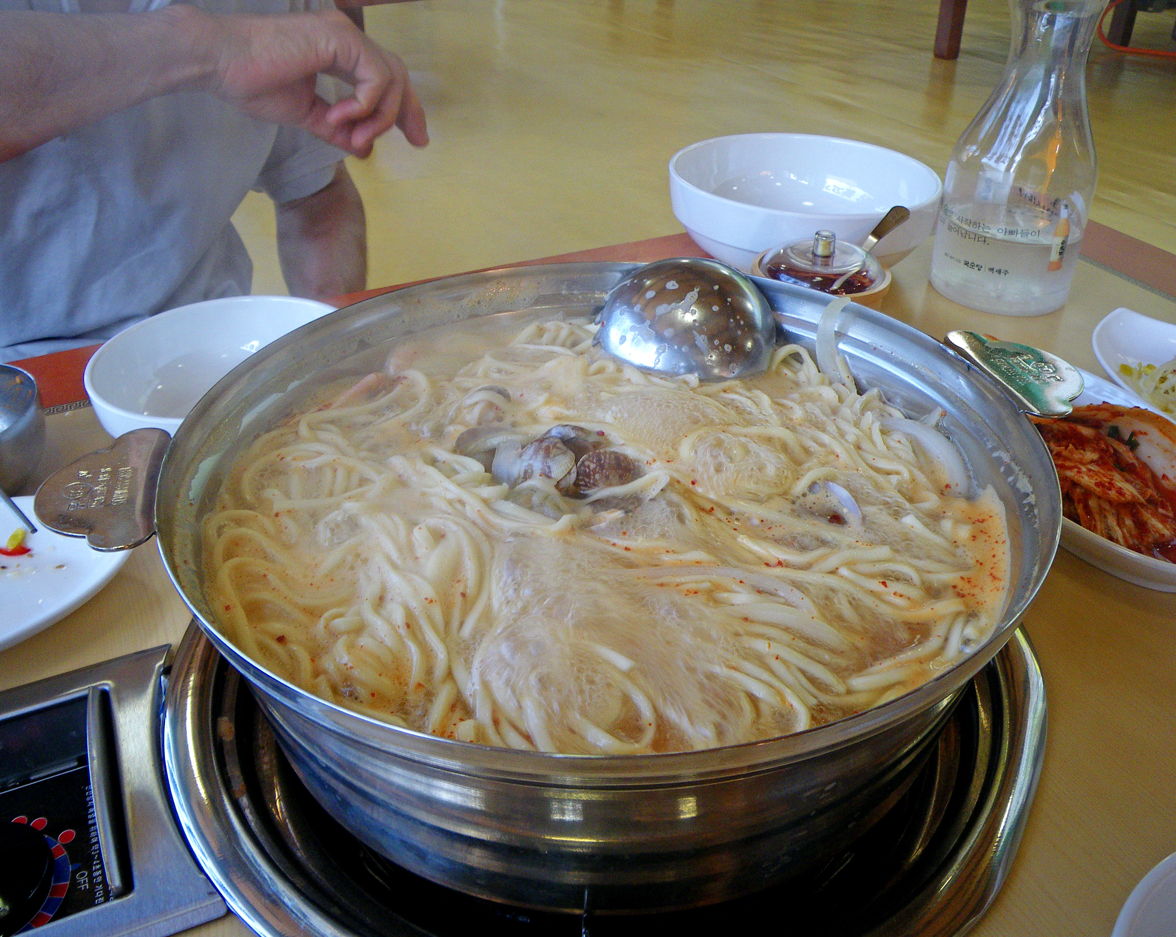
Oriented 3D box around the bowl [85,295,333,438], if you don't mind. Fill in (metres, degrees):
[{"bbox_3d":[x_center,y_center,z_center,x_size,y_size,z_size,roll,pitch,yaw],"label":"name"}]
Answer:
[{"bbox_3d":[-0.183,-0.035,0.532,0.136,0.058,0.136,0,33,0],"label":"bowl"}]

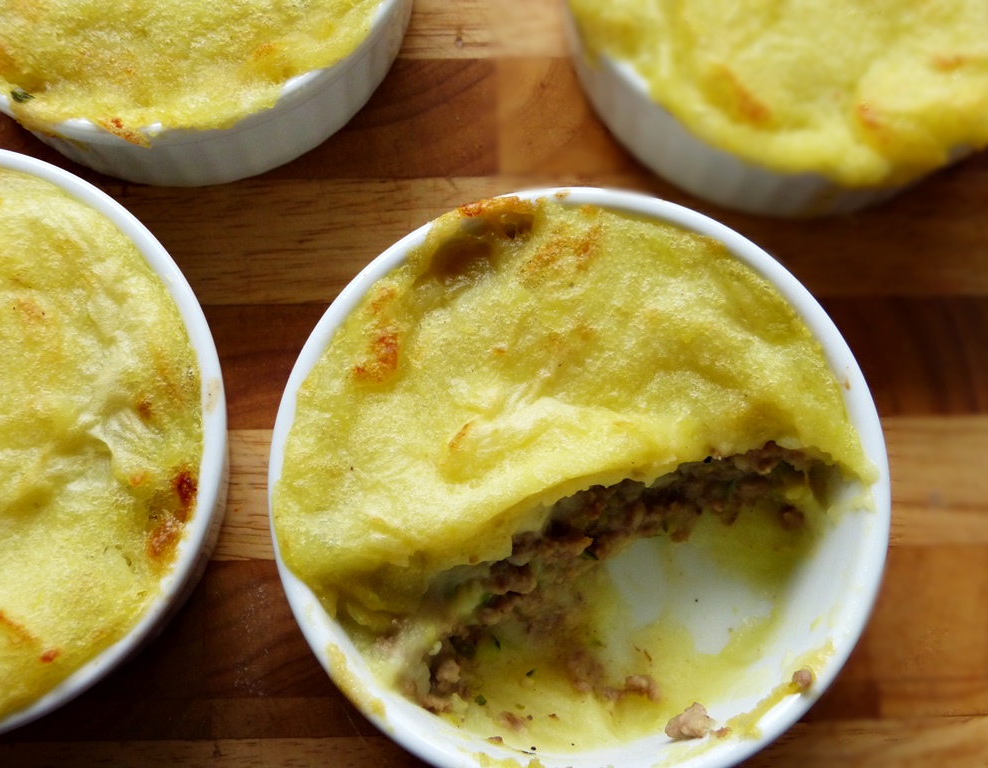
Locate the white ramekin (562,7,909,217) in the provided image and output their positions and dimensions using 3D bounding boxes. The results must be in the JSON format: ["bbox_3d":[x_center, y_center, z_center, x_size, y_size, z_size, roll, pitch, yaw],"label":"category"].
[{"bbox_3d":[0.066,-0.090,0.288,0.111,0.035,0.111,0,76,-1],"label":"white ramekin"}]

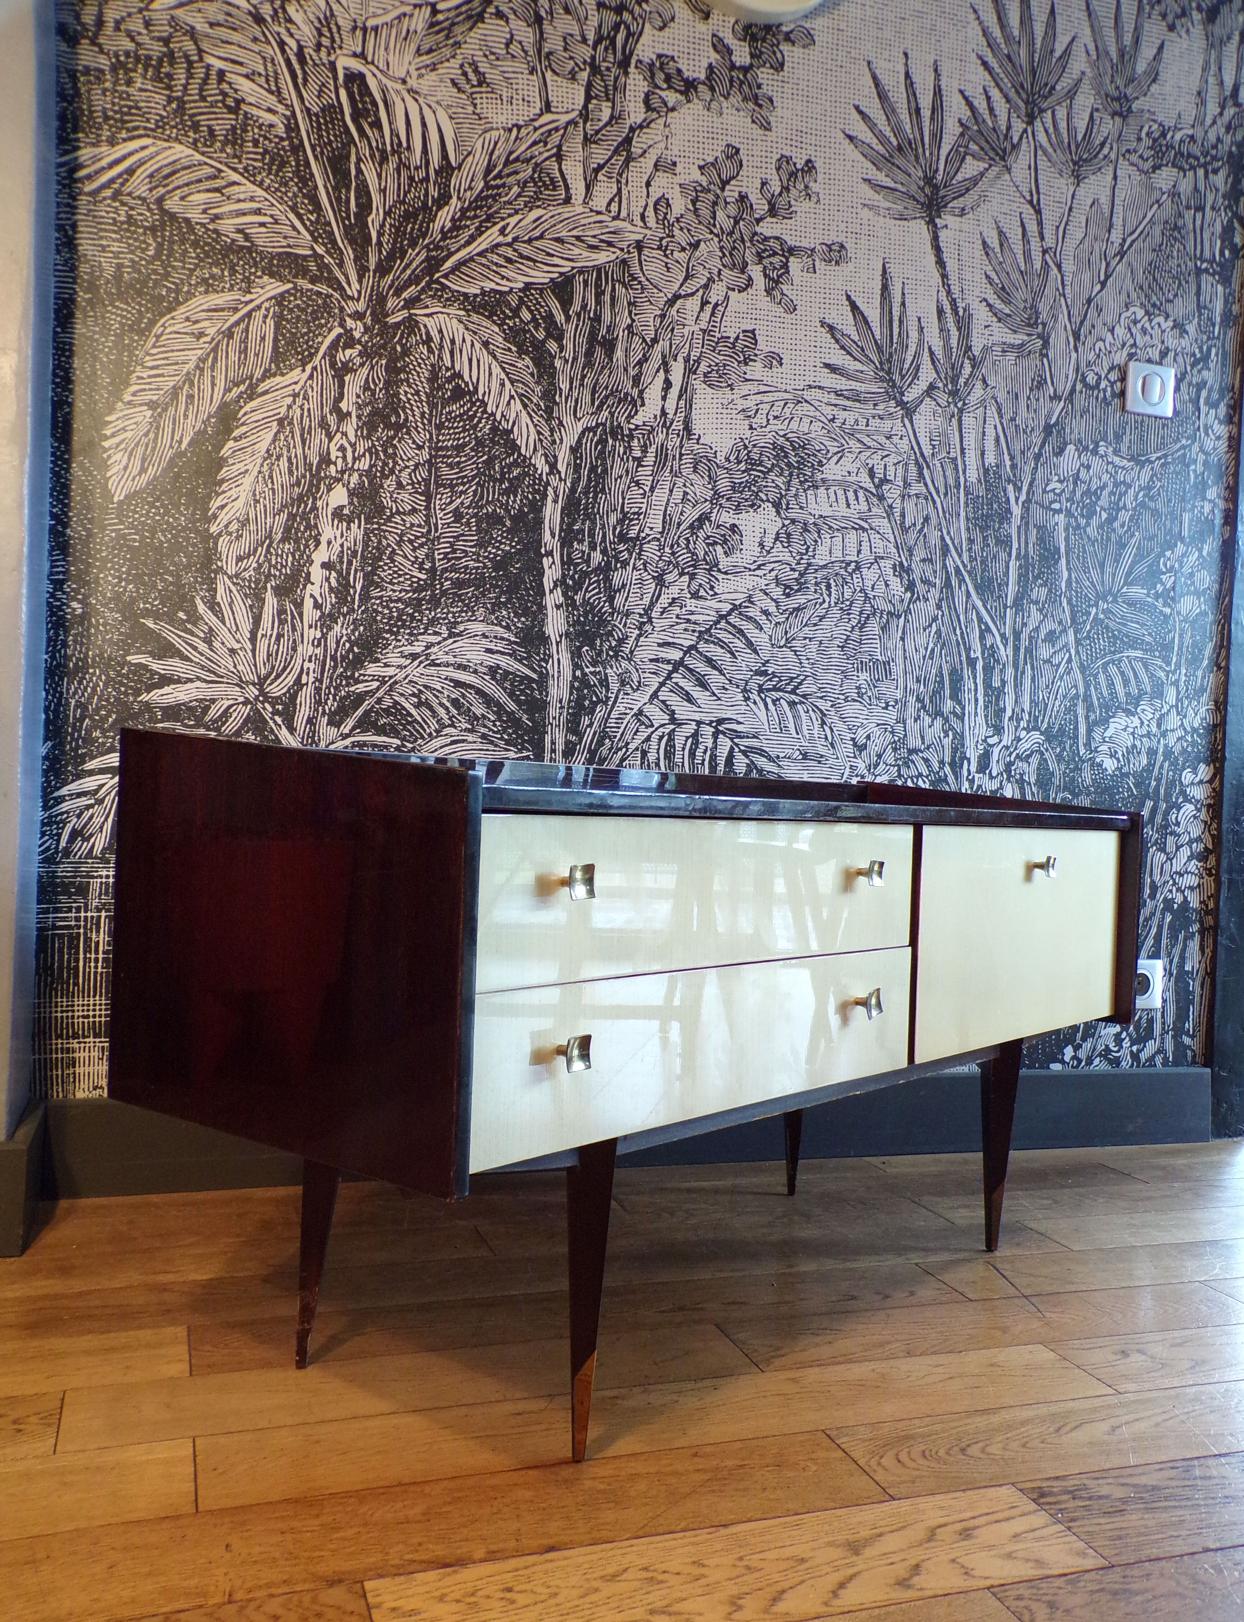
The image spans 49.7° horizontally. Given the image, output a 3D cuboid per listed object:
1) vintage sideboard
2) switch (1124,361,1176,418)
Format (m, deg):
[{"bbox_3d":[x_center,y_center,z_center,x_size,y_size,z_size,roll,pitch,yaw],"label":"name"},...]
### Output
[{"bbox_3d":[0.126,0.239,1.427,0.420,0.565,1.200,2,0,40],"label":"vintage sideboard"},{"bbox_3d":[0.881,-0.700,2.240,0.084,0.084,0.013,2,0,-19],"label":"switch"}]

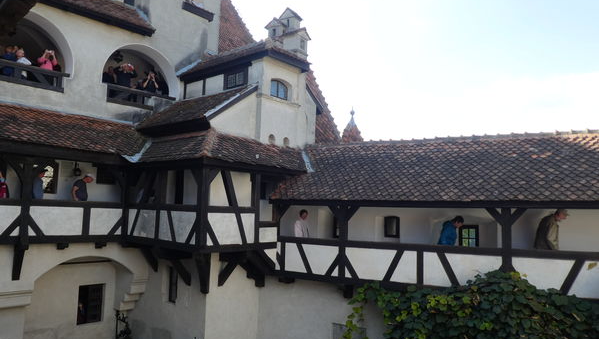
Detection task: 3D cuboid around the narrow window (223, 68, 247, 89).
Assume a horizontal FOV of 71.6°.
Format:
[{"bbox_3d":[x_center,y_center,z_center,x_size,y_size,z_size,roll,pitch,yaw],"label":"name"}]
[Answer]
[{"bbox_3d":[-1.898,-2.623,12.218,0.999,0.490,0.120,-3,-8,38],"label":"narrow window"}]

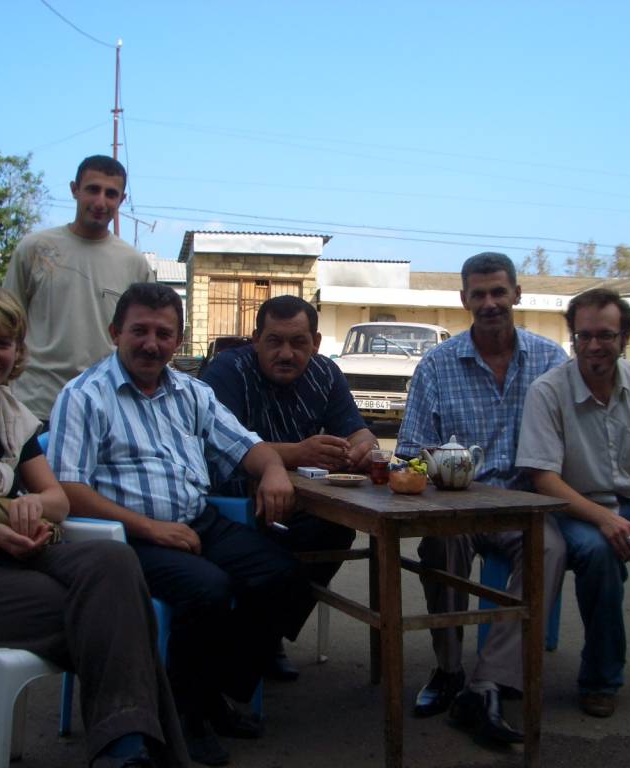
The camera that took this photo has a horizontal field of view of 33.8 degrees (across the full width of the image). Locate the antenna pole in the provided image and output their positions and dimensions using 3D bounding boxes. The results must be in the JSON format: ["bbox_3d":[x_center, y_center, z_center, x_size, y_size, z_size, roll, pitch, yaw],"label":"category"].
[{"bbox_3d":[-5.368,-4.618,28.000,0.320,9.400,0.250,1,2,0],"label":"antenna pole"}]

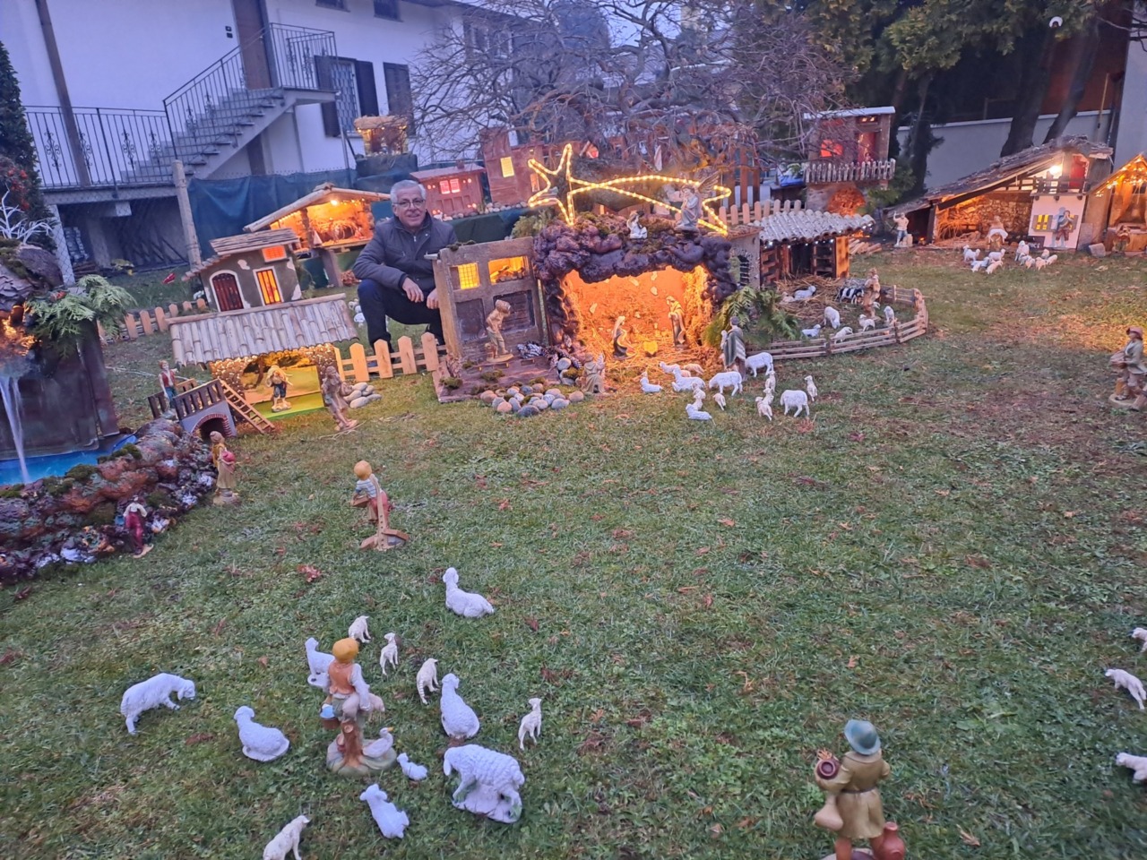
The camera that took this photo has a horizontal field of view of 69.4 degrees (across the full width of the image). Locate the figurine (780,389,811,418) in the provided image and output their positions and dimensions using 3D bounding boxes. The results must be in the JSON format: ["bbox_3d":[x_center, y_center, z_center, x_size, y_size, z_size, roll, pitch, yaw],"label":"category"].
[{"bbox_3d":[0.905,-0.116,3.365,0.135,0.112,0.053,3,19,21],"label":"figurine"}]

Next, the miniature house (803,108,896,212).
[{"bbox_3d":[2.604,-2.456,7.900,0.820,1.080,0.480,0,17,14],"label":"miniature house"}]

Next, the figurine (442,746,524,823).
[{"bbox_3d":[-0.154,0.603,1.426,0.137,0.112,0.070,1,18,15],"label":"figurine"}]

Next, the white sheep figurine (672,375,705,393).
[{"bbox_3d":[0.522,-0.234,3.703,0.150,0.115,0.060,-4,18,-2],"label":"white sheep figurine"}]

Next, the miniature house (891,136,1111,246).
[{"bbox_3d":[3.891,-2.162,7.612,1.807,0.913,0.507,3,19,16],"label":"miniature house"}]

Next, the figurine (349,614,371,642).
[{"bbox_3d":[-0.516,0.479,2.000,0.032,0.052,0.057,8,21,35],"label":"figurine"}]

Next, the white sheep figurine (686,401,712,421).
[{"bbox_3d":[0.518,-0.084,3.409,0.110,0.066,0.048,-4,18,0],"label":"white sheep figurine"}]

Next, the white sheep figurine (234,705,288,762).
[{"bbox_3d":[-0.603,0.584,1.612,0.095,0.091,0.064,-3,18,2],"label":"white sheep figurine"}]

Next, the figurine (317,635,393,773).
[{"bbox_3d":[-0.410,0.503,1.543,0.129,0.262,0.114,-2,18,5],"label":"figurine"}]

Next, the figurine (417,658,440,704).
[{"bbox_3d":[-0.338,0.575,1.927,0.037,0.102,0.085,4,19,23],"label":"figurine"}]

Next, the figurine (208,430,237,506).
[{"bbox_3d":[-1.244,0.135,2.950,0.095,0.265,0.088,-7,17,-8],"label":"figurine"}]

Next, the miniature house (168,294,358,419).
[{"bbox_3d":[-1.456,-0.330,3.994,0.828,0.476,0.331,-11,19,-22],"label":"miniature house"}]

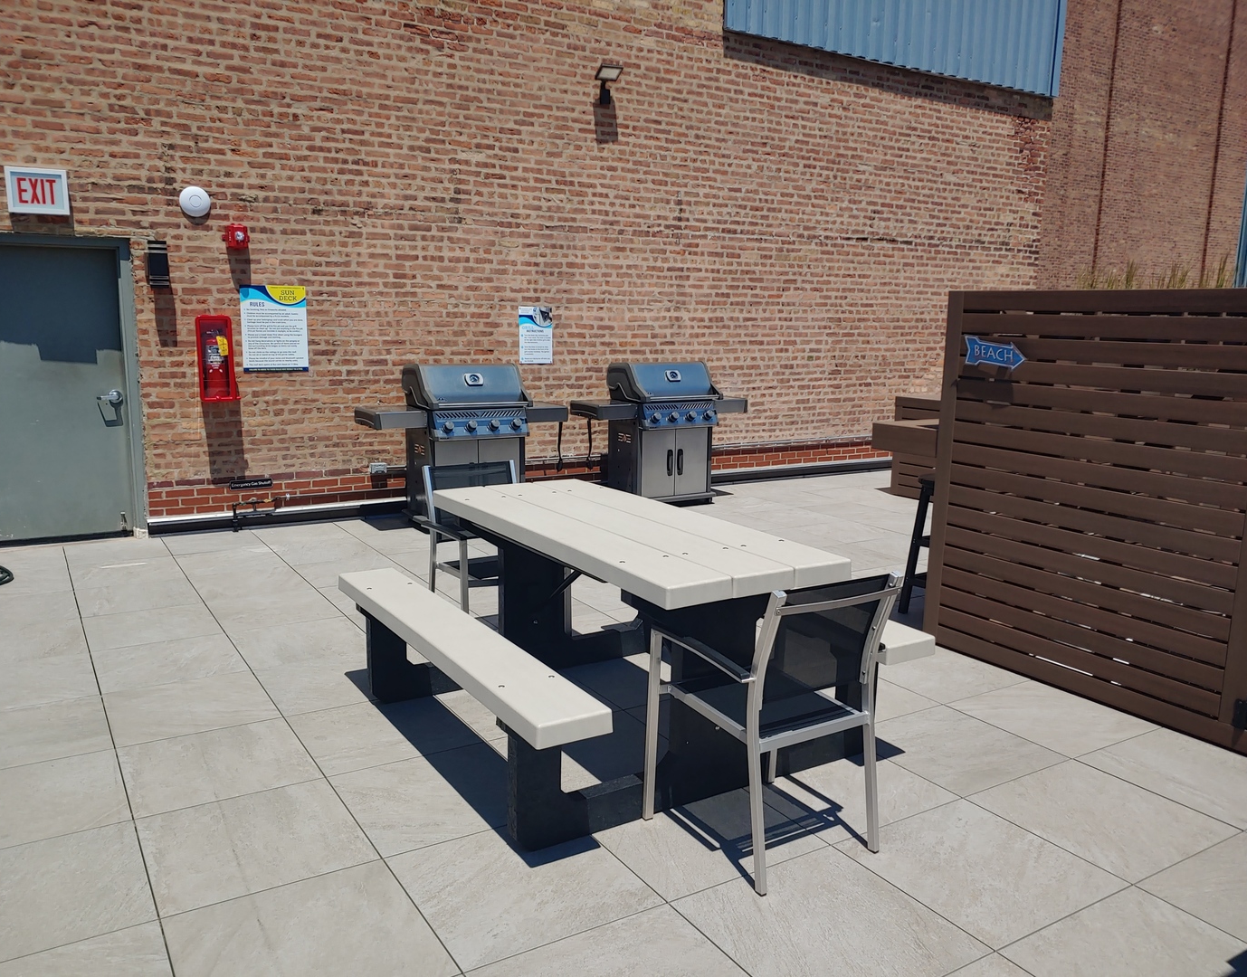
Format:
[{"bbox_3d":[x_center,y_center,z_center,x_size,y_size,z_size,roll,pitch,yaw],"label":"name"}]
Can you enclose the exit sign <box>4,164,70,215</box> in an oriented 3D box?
[{"bbox_3d":[-3.710,-1.877,5.959,0.335,0.278,0.100,-4,11,-31],"label":"exit sign"}]

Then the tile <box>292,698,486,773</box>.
[{"bbox_3d":[-0.937,0.953,3.683,0.600,0.024,0.600,-4,11,-33],"label":"tile"}]

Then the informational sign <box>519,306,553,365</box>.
[{"bbox_3d":[-0.742,-1.303,8.020,0.310,0.465,0.015,-5,11,-32],"label":"informational sign"}]

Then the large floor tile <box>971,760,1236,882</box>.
[{"bbox_3d":[1.569,1.086,3.105,0.605,0.020,0.605,-4,11,-31],"label":"large floor tile"}]

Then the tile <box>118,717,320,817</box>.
[{"bbox_3d":[-1.483,1.015,3.446,0.605,0.020,0.605,-5,11,-32],"label":"tile"}]

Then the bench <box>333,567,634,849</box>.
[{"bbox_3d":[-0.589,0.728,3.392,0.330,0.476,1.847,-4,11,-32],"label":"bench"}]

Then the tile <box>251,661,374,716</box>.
[{"bbox_3d":[-1.250,0.850,4.136,0.605,0.020,0.605,-4,11,-33],"label":"tile"}]

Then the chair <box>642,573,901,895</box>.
[{"bbox_3d":[0.443,0.645,2.849,0.560,0.875,0.570,-4,11,-32],"label":"chair"}]

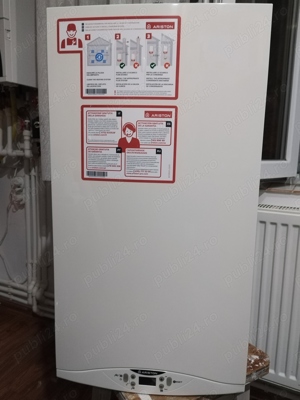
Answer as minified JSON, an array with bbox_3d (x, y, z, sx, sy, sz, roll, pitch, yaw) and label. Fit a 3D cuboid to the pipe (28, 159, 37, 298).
[{"bbox_3d":[-0.648,0.172,1.862,0.025,0.794,0.025,6,10,29],"label":"pipe"}]

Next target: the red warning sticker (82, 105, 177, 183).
[{"bbox_3d":[-0.041,-0.105,0.627,0.182,0.141,0.004,2,9,6],"label":"red warning sticker"}]

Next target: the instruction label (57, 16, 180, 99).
[{"bbox_3d":[-0.060,-0.255,0.606,0.226,0.142,0.005,2,9,7],"label":"instruction label"}]

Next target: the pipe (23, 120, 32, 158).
[{"bbox_3d":[-0.669,-0.328,1.830,0.045,0.196,0.045,6,10,29],"label":"pipe"}]

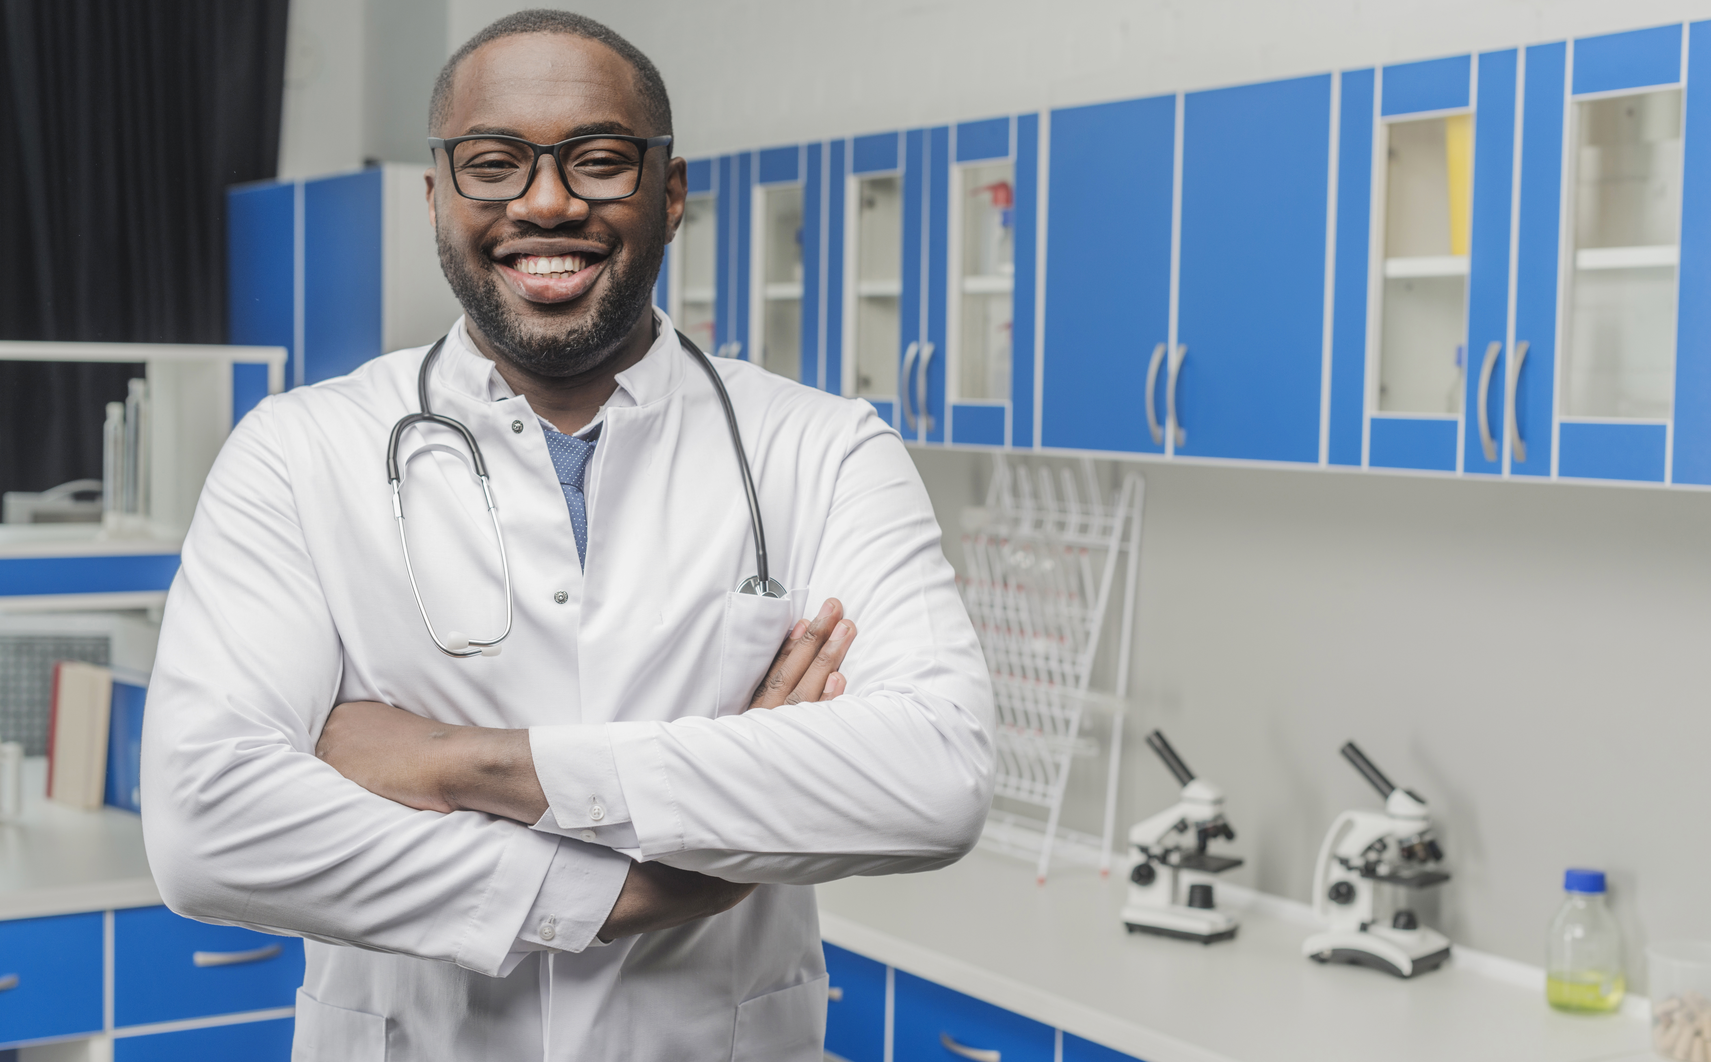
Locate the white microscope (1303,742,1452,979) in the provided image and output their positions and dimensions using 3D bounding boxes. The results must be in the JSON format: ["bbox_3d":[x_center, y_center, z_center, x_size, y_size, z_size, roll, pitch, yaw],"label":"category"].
[{"bbox_3d":[0.740,0.457,3.365,0.180,0.305,0.132,4,5,41],"label":"white microscope"}]

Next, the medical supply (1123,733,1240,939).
[{"bbox_3d":[0.484,0.446,3.514,0.155,0.298,0.112,4,5,36],"label":"medical supply"}]

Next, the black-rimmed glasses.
[{"bbox_3d":[-0.203,-0.241,1.589,0.158,0.045,0.140,-1,8,-5],"label":"black-rimmed glasses"}]

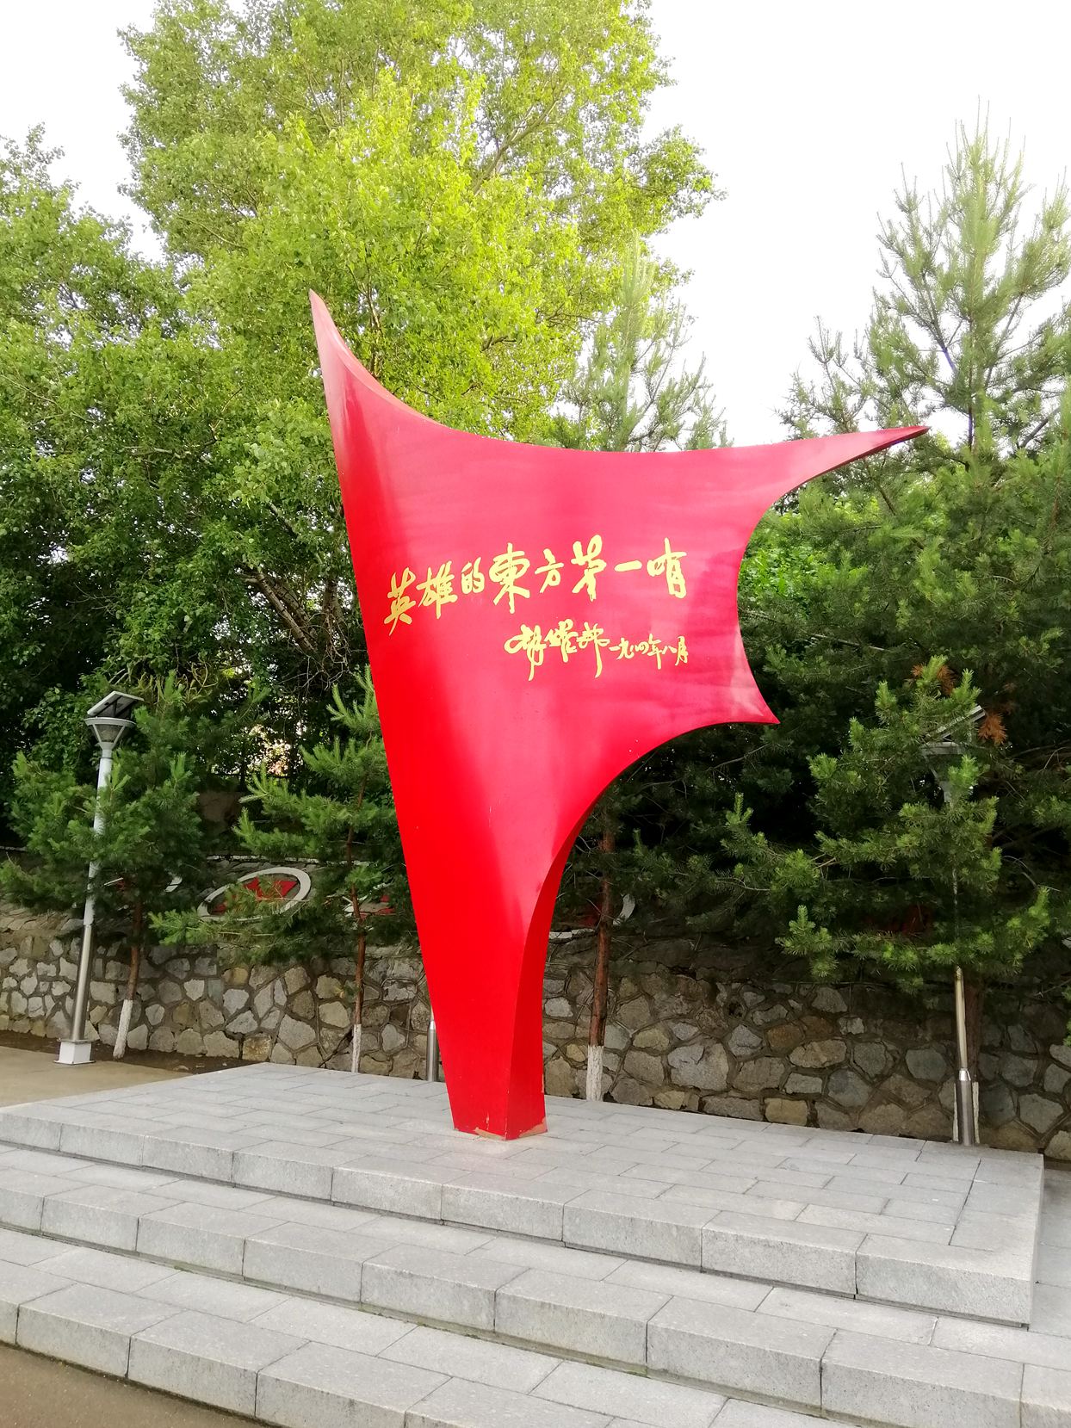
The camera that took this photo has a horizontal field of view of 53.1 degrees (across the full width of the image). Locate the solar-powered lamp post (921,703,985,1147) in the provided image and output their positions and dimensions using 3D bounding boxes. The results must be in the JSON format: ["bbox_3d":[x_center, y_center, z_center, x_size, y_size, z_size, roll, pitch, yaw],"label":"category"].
[{"bbox_3d":[2.227,1.134,5.637,0.356,2.392,0.356,-3,-11,26],"label":"solar-powered lamp post"}]

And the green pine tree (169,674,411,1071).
[{"bbox_3d":[-1.338,1.131,7.693,2.052,2.948,1.890,-3,-11,26],"label":"green pine tree"}]

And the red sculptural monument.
[{"bbox_3d":[0.085,-0.429,5.828,3.861,5.135,0.800,-3,-11,26],"label":"red sculptural monument"}]

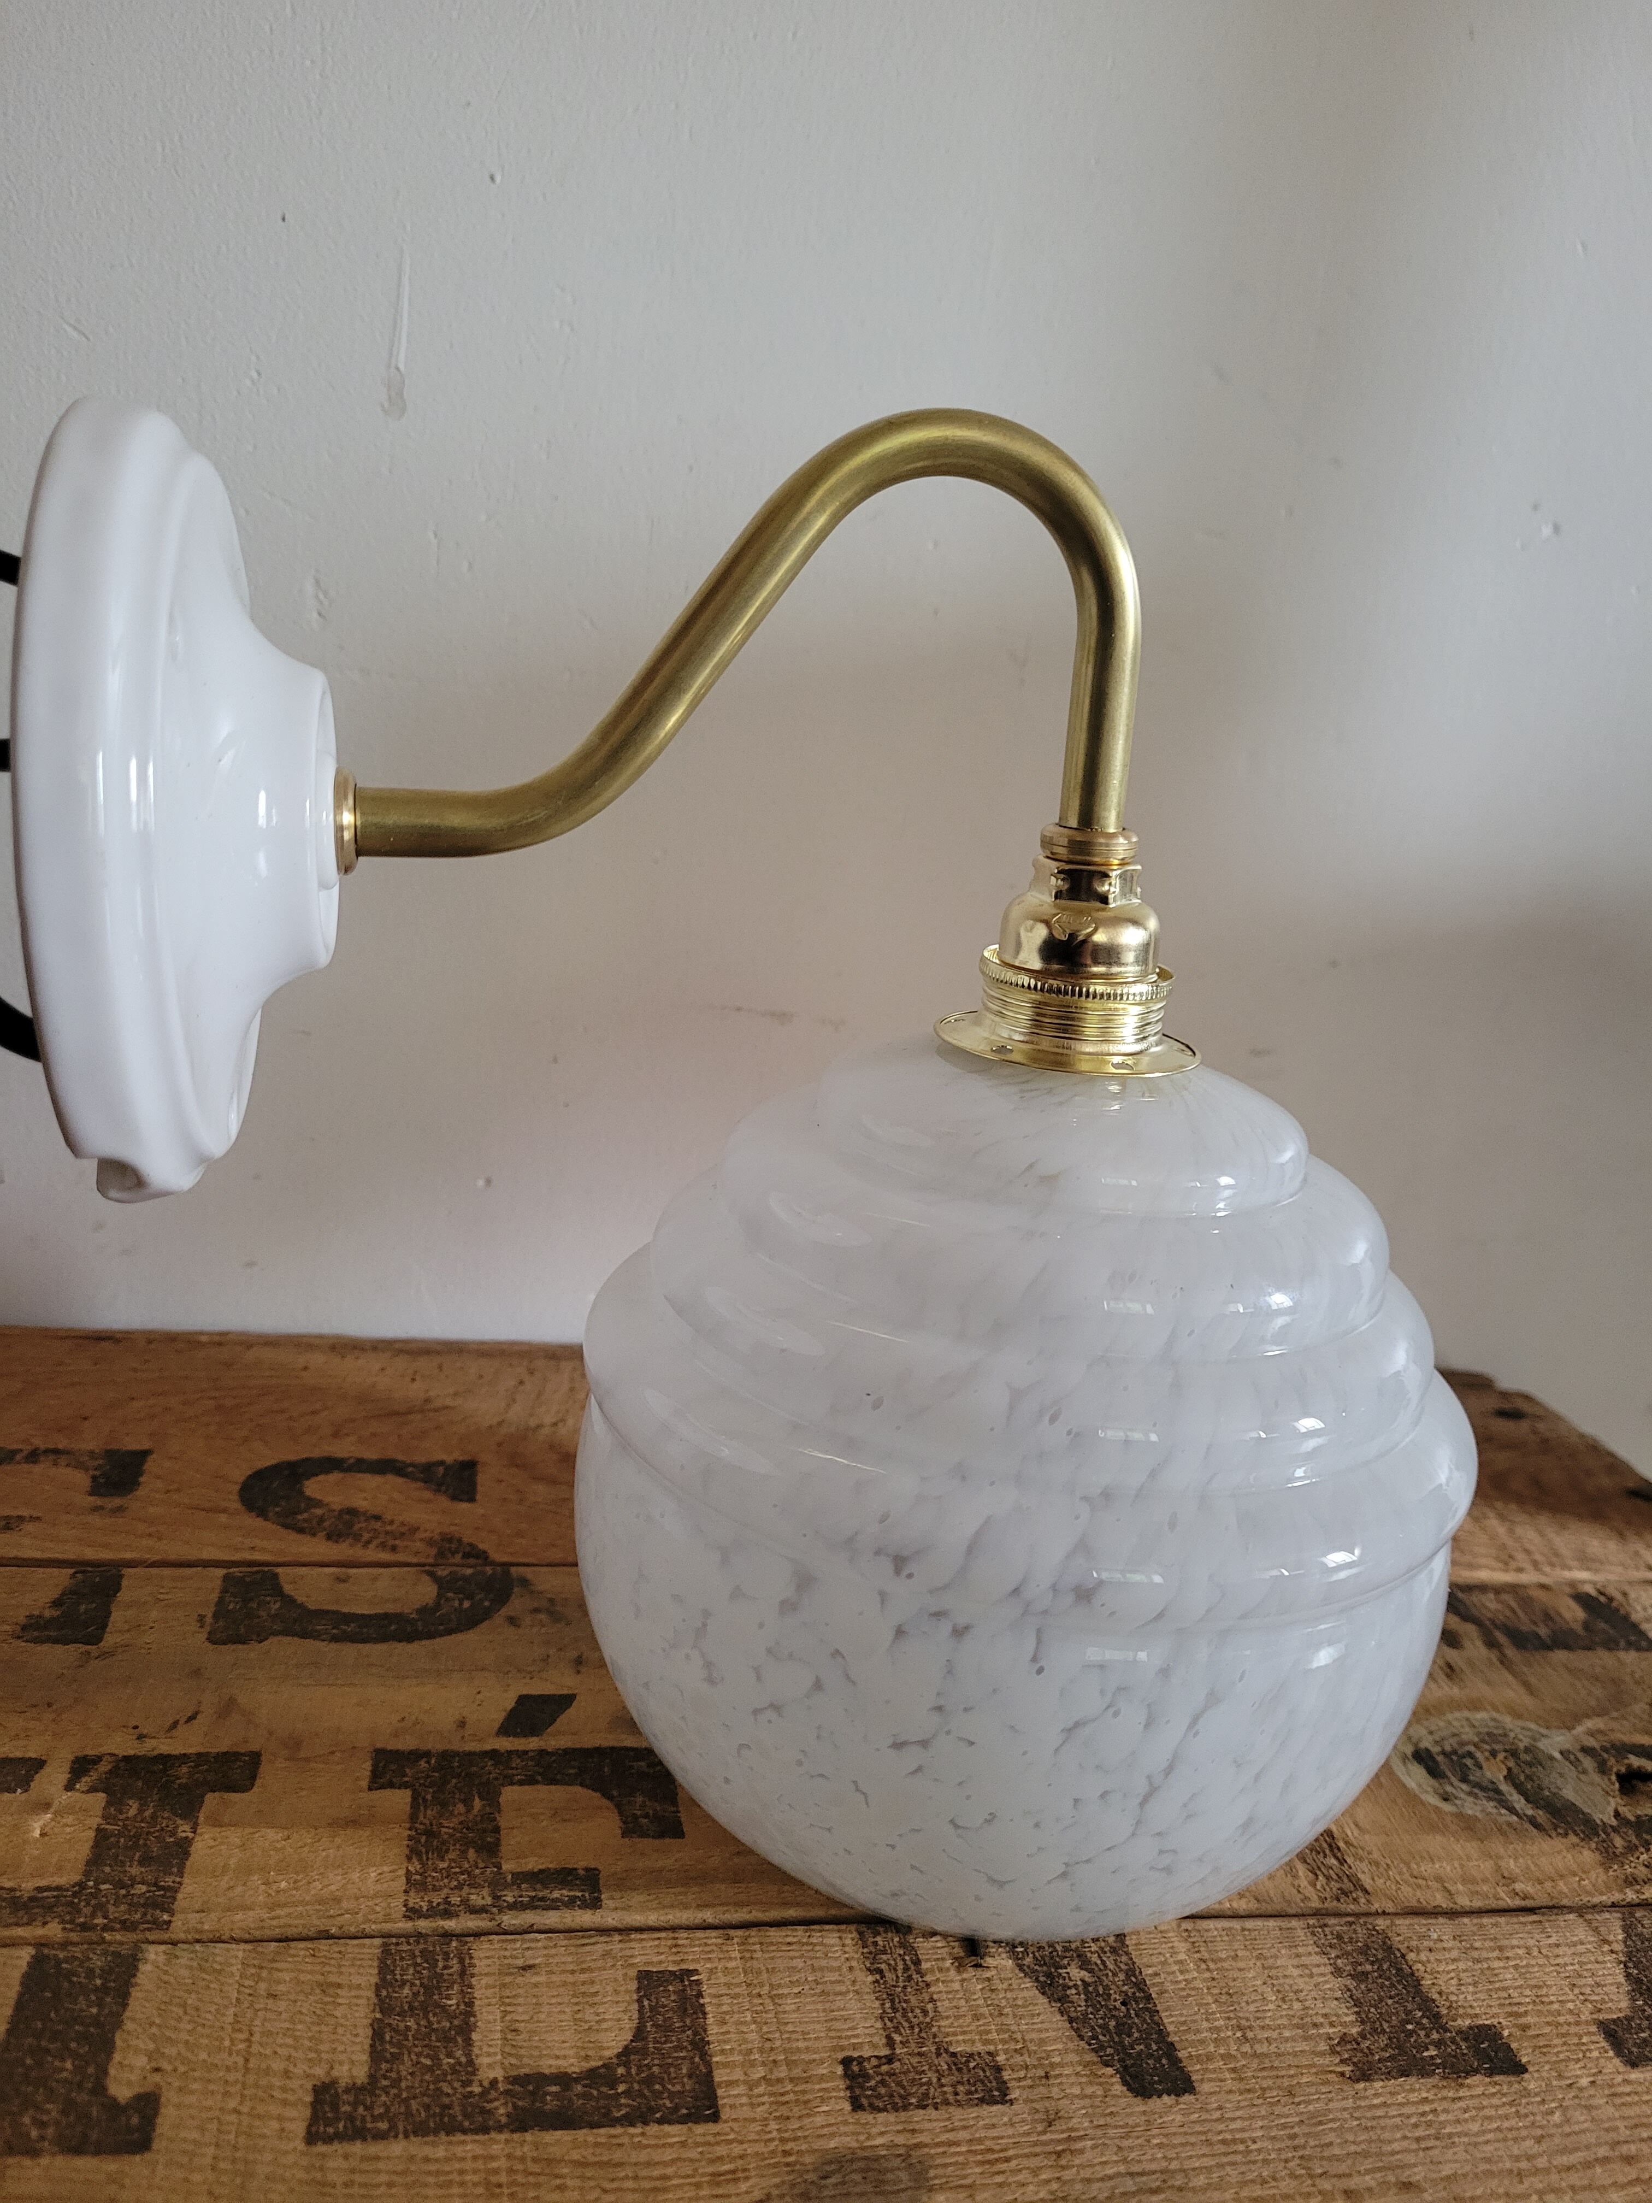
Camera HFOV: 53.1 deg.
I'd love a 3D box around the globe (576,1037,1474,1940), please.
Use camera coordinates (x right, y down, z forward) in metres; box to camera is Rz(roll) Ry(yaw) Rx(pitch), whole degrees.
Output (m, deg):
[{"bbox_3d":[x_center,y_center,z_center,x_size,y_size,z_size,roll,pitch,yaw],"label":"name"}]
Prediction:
[{"bbox_3d":[0.044,0.066,0.370,0.195,0.168,0.195,1,18,-10],"label":"globe"}]

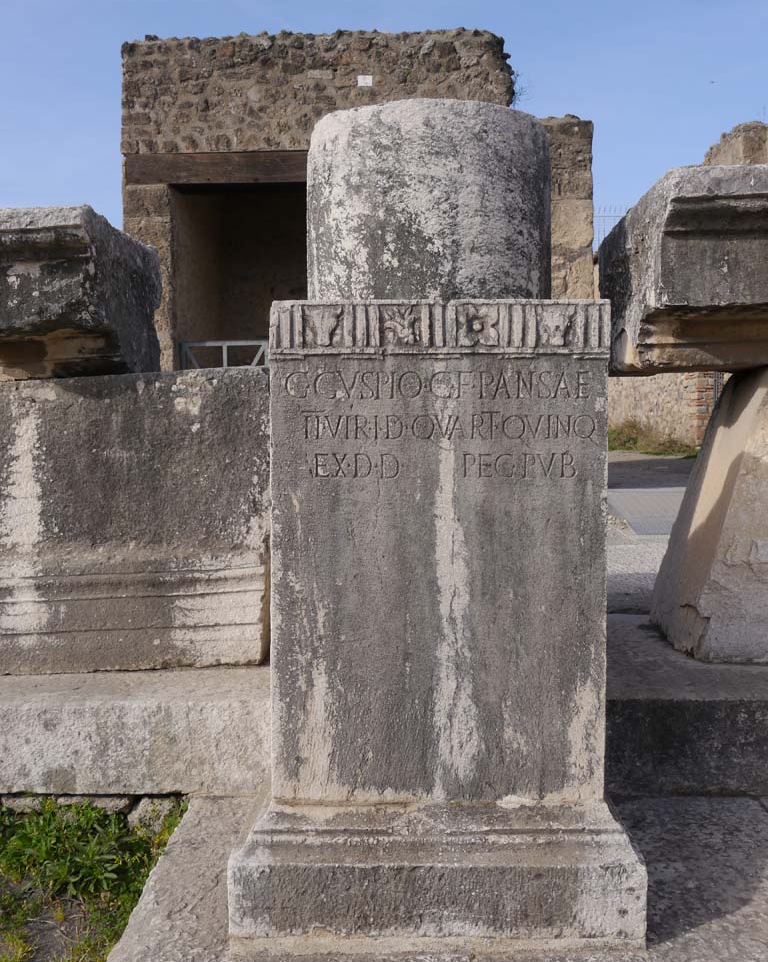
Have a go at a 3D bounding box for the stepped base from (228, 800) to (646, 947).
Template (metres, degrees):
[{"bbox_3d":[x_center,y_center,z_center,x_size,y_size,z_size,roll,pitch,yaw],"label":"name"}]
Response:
[{"bbox_3d":[0.117,0.791,2.456,0.855,0.275,0.803,0,4,1],"label":"stepped base"}]

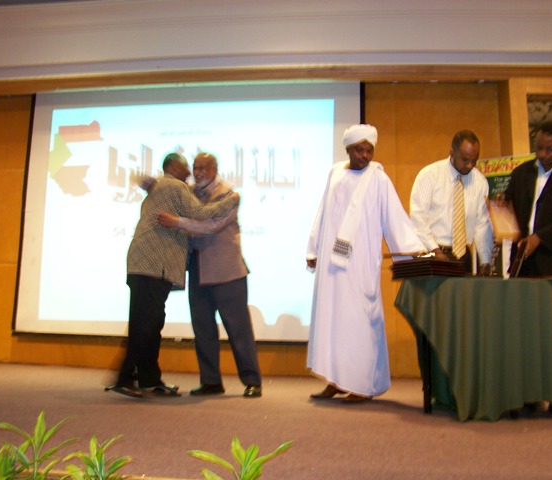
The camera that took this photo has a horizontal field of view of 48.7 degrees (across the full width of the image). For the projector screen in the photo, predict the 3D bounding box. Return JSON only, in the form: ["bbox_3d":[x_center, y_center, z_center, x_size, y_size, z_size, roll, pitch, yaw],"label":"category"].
[{"bbox_3d":[-0.889,-0.287,5.902,3.401,2.512,0.050,0,-8,9],"label":"projector screen"}]

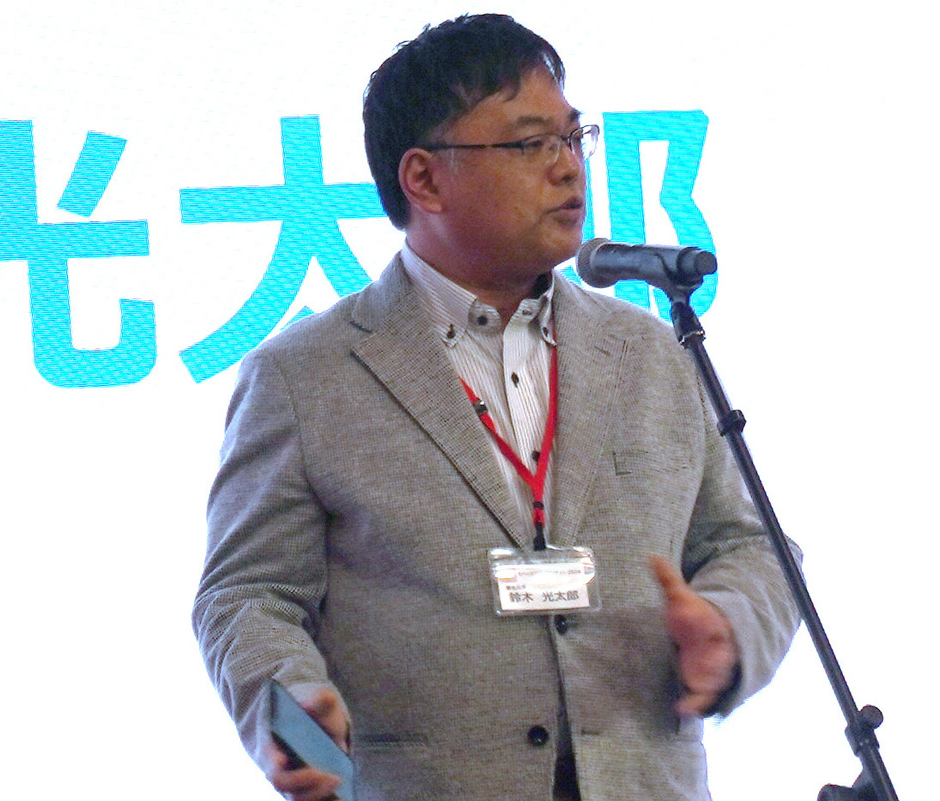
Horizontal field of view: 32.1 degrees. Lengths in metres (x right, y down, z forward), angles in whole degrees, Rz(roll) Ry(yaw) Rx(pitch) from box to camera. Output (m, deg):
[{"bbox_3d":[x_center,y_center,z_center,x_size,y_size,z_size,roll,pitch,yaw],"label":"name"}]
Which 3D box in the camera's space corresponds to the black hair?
[{"bbox_3d":[-0.006,-0.287,1.685,0.217,0.217,0.187,-2,7,36],"label":"black hair"}]

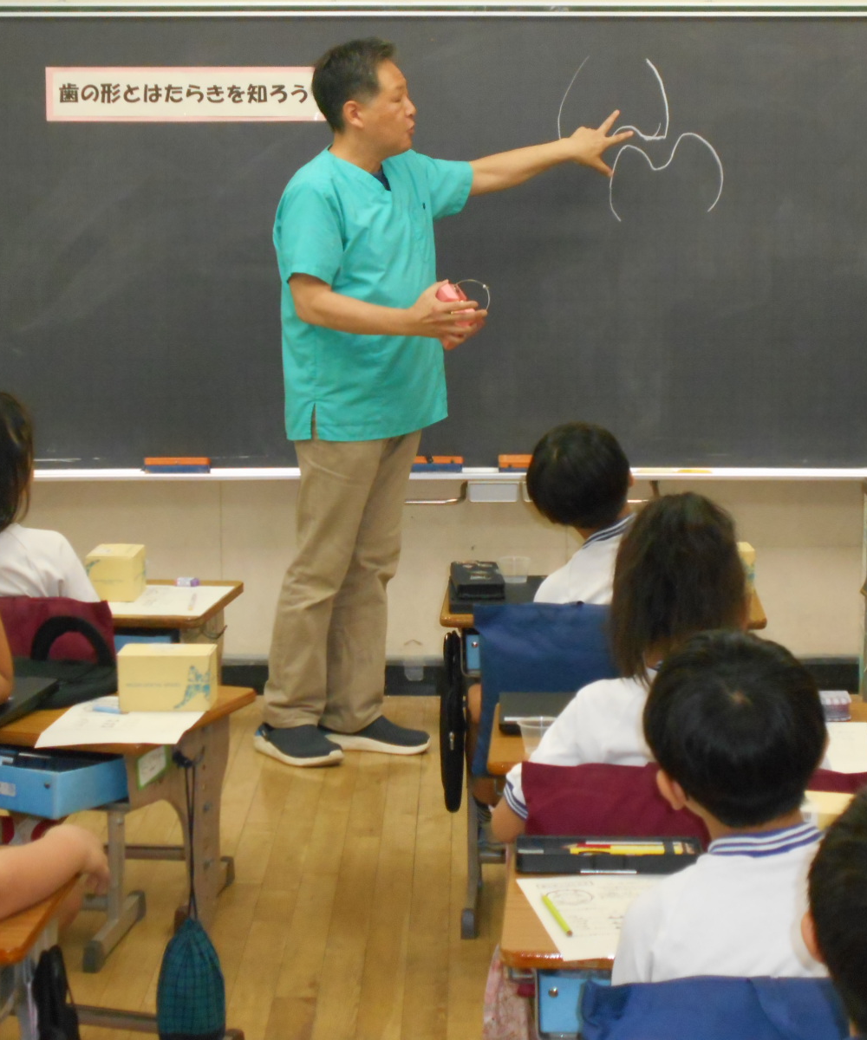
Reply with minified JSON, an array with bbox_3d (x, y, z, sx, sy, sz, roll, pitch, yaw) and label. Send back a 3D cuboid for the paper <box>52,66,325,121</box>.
[{"bbox_3d":[-0.625,-1.077,6.686,0.710,0.138,0.006,0,8,1],"label":"paper"}]

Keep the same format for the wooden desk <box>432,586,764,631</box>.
[{"bbox_3d":[0.330,0.448,5.158,0.600,0.585,0.410,0,8,3],"label":"wooden desk"}]

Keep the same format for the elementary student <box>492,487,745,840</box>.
[{"bbox_3d":[0.300,0.442,3.615,0.430,0.990,0.520,0,8,3],"label":"elementary student"}]

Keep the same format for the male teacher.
[{"bbox_3d":[0.035,-0.287,6.361,0.560,1.680,0.840,6,10,38],"label":"male teacher"}]

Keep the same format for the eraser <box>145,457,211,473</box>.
[{"bbox_3d":[-0.653,-0.141,6.755,0.168,0.036,0.062,0,8,1],"label":"eraser"}]

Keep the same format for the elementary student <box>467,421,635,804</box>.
[{"bbox_3d":[0.286,0.285,4.883,0.432,0.985,0.683,0,8,-2],"label":"elementary student"}]

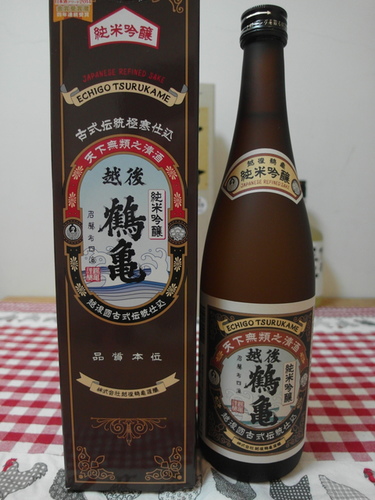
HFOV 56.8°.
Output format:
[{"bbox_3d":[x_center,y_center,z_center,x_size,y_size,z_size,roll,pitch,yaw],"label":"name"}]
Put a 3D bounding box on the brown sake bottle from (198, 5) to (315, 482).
[{"bbox_3d":[0.048,-0.003,0.242,0.078,0.298,0.078,1,6,3],"label":"brown sake bottle"}]

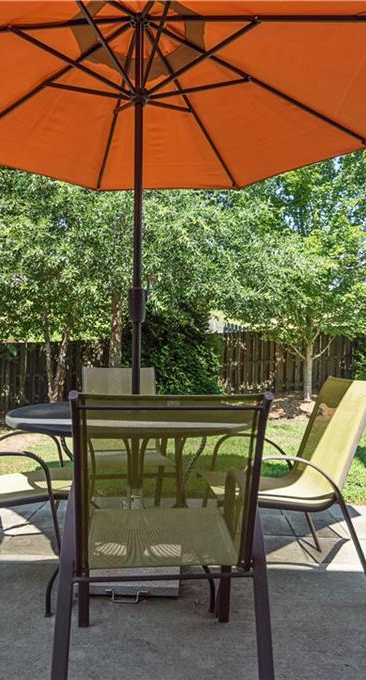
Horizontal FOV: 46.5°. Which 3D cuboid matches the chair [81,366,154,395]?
[{"bbox_3d":[-0.351,0.652,2.564,0.570,0.945,0.720,1,-2,-14],"label":"chair"}]

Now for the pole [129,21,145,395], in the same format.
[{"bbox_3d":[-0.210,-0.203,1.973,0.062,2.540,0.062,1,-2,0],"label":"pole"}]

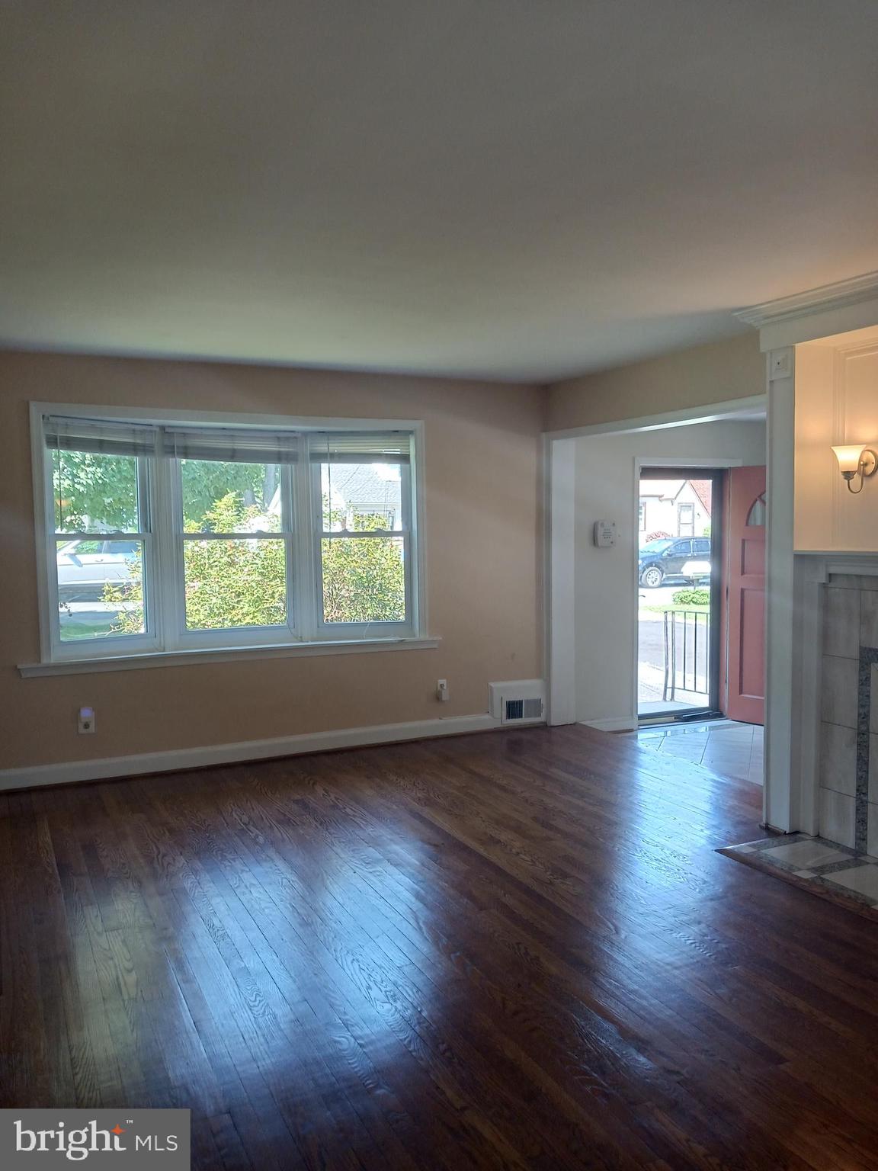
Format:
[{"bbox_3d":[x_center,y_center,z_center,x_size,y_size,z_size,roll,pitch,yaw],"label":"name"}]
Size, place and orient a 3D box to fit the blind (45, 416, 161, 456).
[{"bbox_3d":[-1.985,-0.869,5.381,0.045,0.192,0.699,3,5,41],"label":"blind"}]

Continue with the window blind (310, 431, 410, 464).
[{"bbox_3d":[-0.520,-0.917,6.104,0.680,0.210,0.045,-1,4,-3],"label":"window blind"}]

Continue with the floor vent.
[{"bbox_3d":[0.570,0.852,6.564,0.438,0.320,0.065,-3,4,-26],"label":"floor vent"}]

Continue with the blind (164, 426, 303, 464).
[{"bbox_3d":[-1.319,-0.897,5.873,0.873,0.195,0.045,-3,4,-26],"label":"blind"}]

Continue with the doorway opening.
[{"bbox_3d":[1.924,0.077,7.319,0.891,2.025,0.130,-3,4,-26],"label":"doorway opening"}]

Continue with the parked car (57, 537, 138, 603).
[{"bbox_3d":[-9.249,-0.588,24.785,4.650,1.600,1.820,-3,4,-29],"label":"parked car"}]

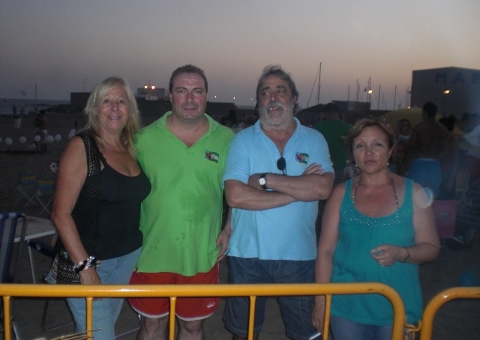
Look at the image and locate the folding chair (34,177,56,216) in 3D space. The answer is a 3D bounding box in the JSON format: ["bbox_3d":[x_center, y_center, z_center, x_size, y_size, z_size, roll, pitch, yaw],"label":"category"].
[{"bbox_3d":[-3.053,0.422,8.400,0.450,0.600,0.450,-2,8,-27],"label":"folding chair"}]

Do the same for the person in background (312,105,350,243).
[{"bbox_3d":[1.137,0.012,6.550,0.520,1.700,0.320,2,7,6],"label":"person in background"}]

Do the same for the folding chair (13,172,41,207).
[{"bbox_3d":[-3.613,0.333,9.000,0.450,0.600,0.450,-4,9,-37],"label":"folding chair"}]

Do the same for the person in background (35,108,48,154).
[{"bbox_3d":[-7.233,-1.421,19.200,0.500,1.600,0.340,0,7,-11],"label":"person in background"}]

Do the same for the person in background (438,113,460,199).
[{"bbox_3d":[3.579,-0.162,9.000,0.480,1.560,0.340,-4,9,-37],"label":"person in background"}]

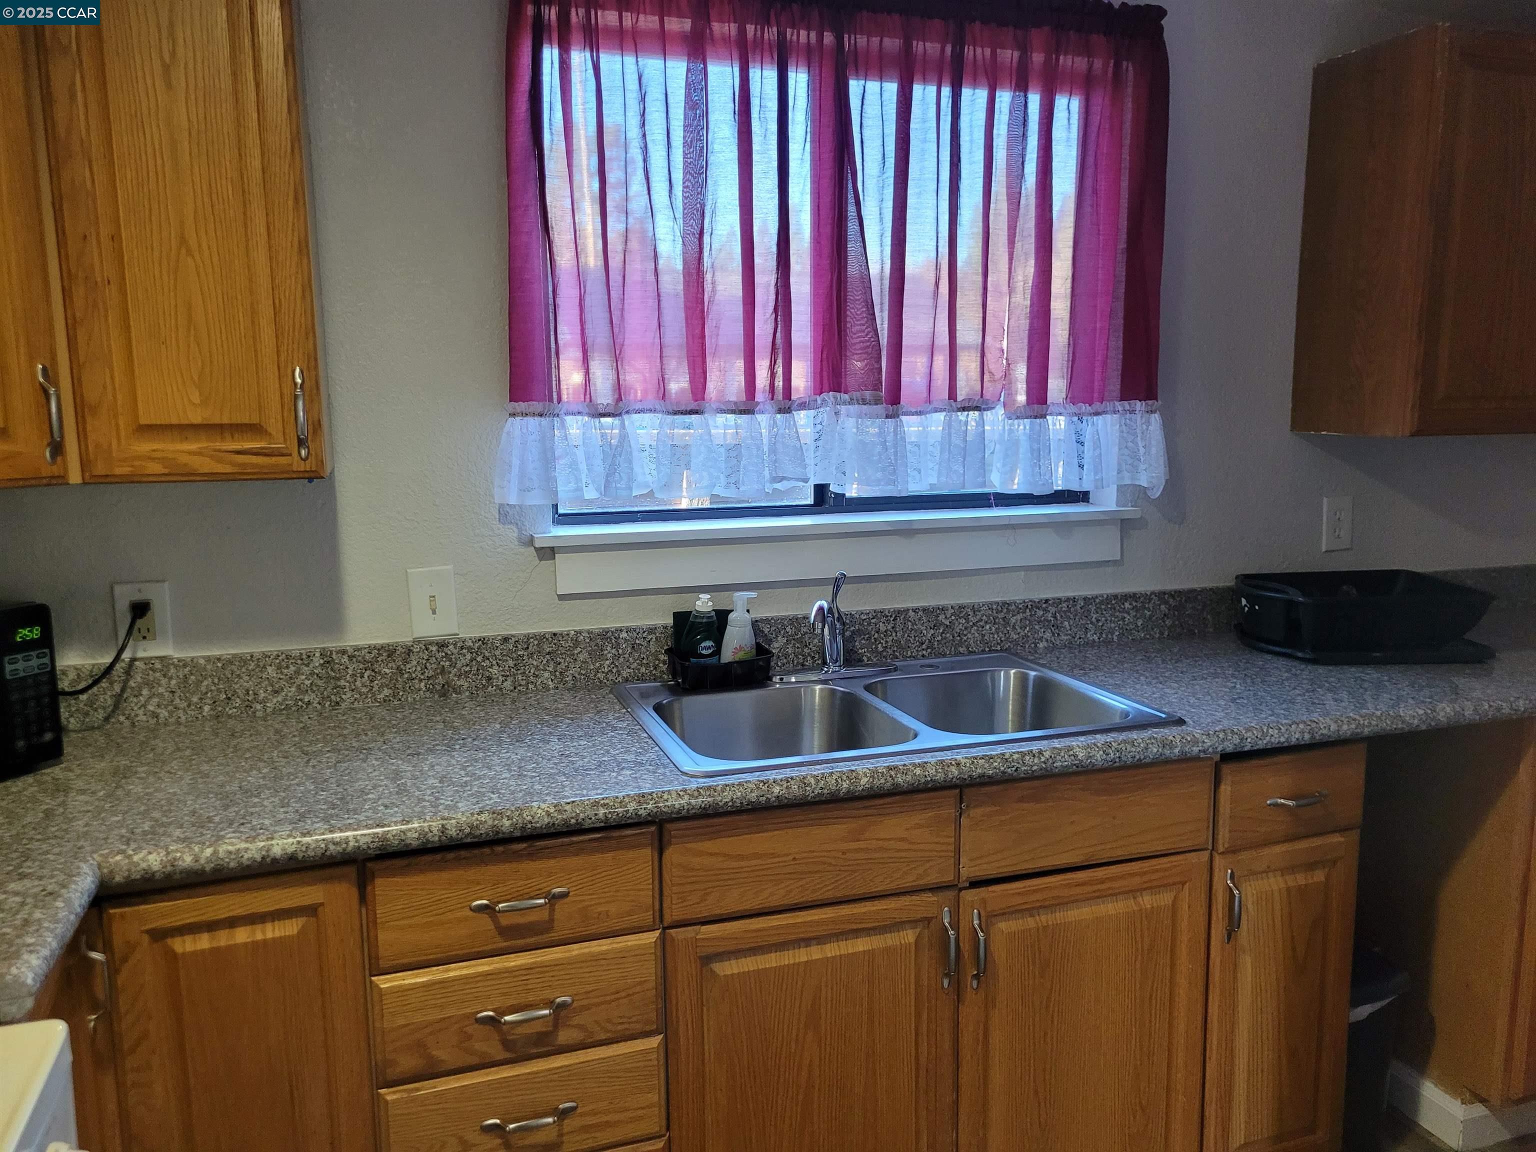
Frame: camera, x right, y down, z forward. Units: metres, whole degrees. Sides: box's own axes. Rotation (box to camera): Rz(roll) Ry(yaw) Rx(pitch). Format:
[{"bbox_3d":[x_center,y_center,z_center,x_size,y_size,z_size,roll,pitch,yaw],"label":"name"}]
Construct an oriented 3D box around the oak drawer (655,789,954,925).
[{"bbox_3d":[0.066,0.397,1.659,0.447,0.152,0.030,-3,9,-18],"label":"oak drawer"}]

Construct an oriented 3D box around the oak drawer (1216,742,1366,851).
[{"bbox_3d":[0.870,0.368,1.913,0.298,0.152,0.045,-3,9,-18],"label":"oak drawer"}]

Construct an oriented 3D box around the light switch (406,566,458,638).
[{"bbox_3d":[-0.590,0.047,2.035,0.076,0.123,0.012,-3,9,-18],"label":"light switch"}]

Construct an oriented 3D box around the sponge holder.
[{"bbox_3d":[-0.090,0.133,2.148,0.183,0.127,0.102,-3,9,-18],"label":"sponge holder"}]

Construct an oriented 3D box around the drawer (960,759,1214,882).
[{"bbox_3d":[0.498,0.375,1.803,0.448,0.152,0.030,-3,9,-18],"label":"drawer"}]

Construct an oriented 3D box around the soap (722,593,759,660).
[{"bbox_3d":[-0.053,0.111,2.146,0.075,0.163,0.055,0,8,6],"label":"soap"}]

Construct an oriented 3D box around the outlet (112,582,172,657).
[{"bbox_3d":[-1.024,0.073,1.892,0.077,0.124,0.010,-3,9,-18],"label":"outlet"}]

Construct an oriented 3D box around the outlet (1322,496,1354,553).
[{"bbox_3d":[1.318,-0.119,2.661,0.080,0.124,0.010,-3,9,-18],"label":"outlet"}]

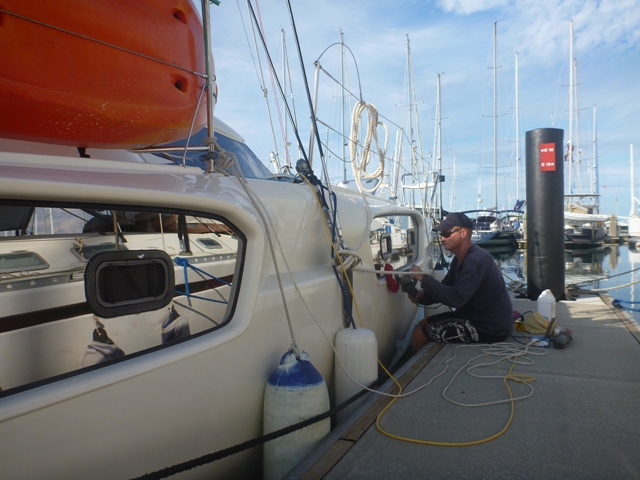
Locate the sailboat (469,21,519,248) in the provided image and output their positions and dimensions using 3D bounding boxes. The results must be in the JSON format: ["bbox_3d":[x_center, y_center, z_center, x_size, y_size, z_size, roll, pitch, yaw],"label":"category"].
[{"bbox_3d":[12.735,-8.037,38.000,3.900,17.000,12.000,-1,1,24],"label":"sailboat"}]

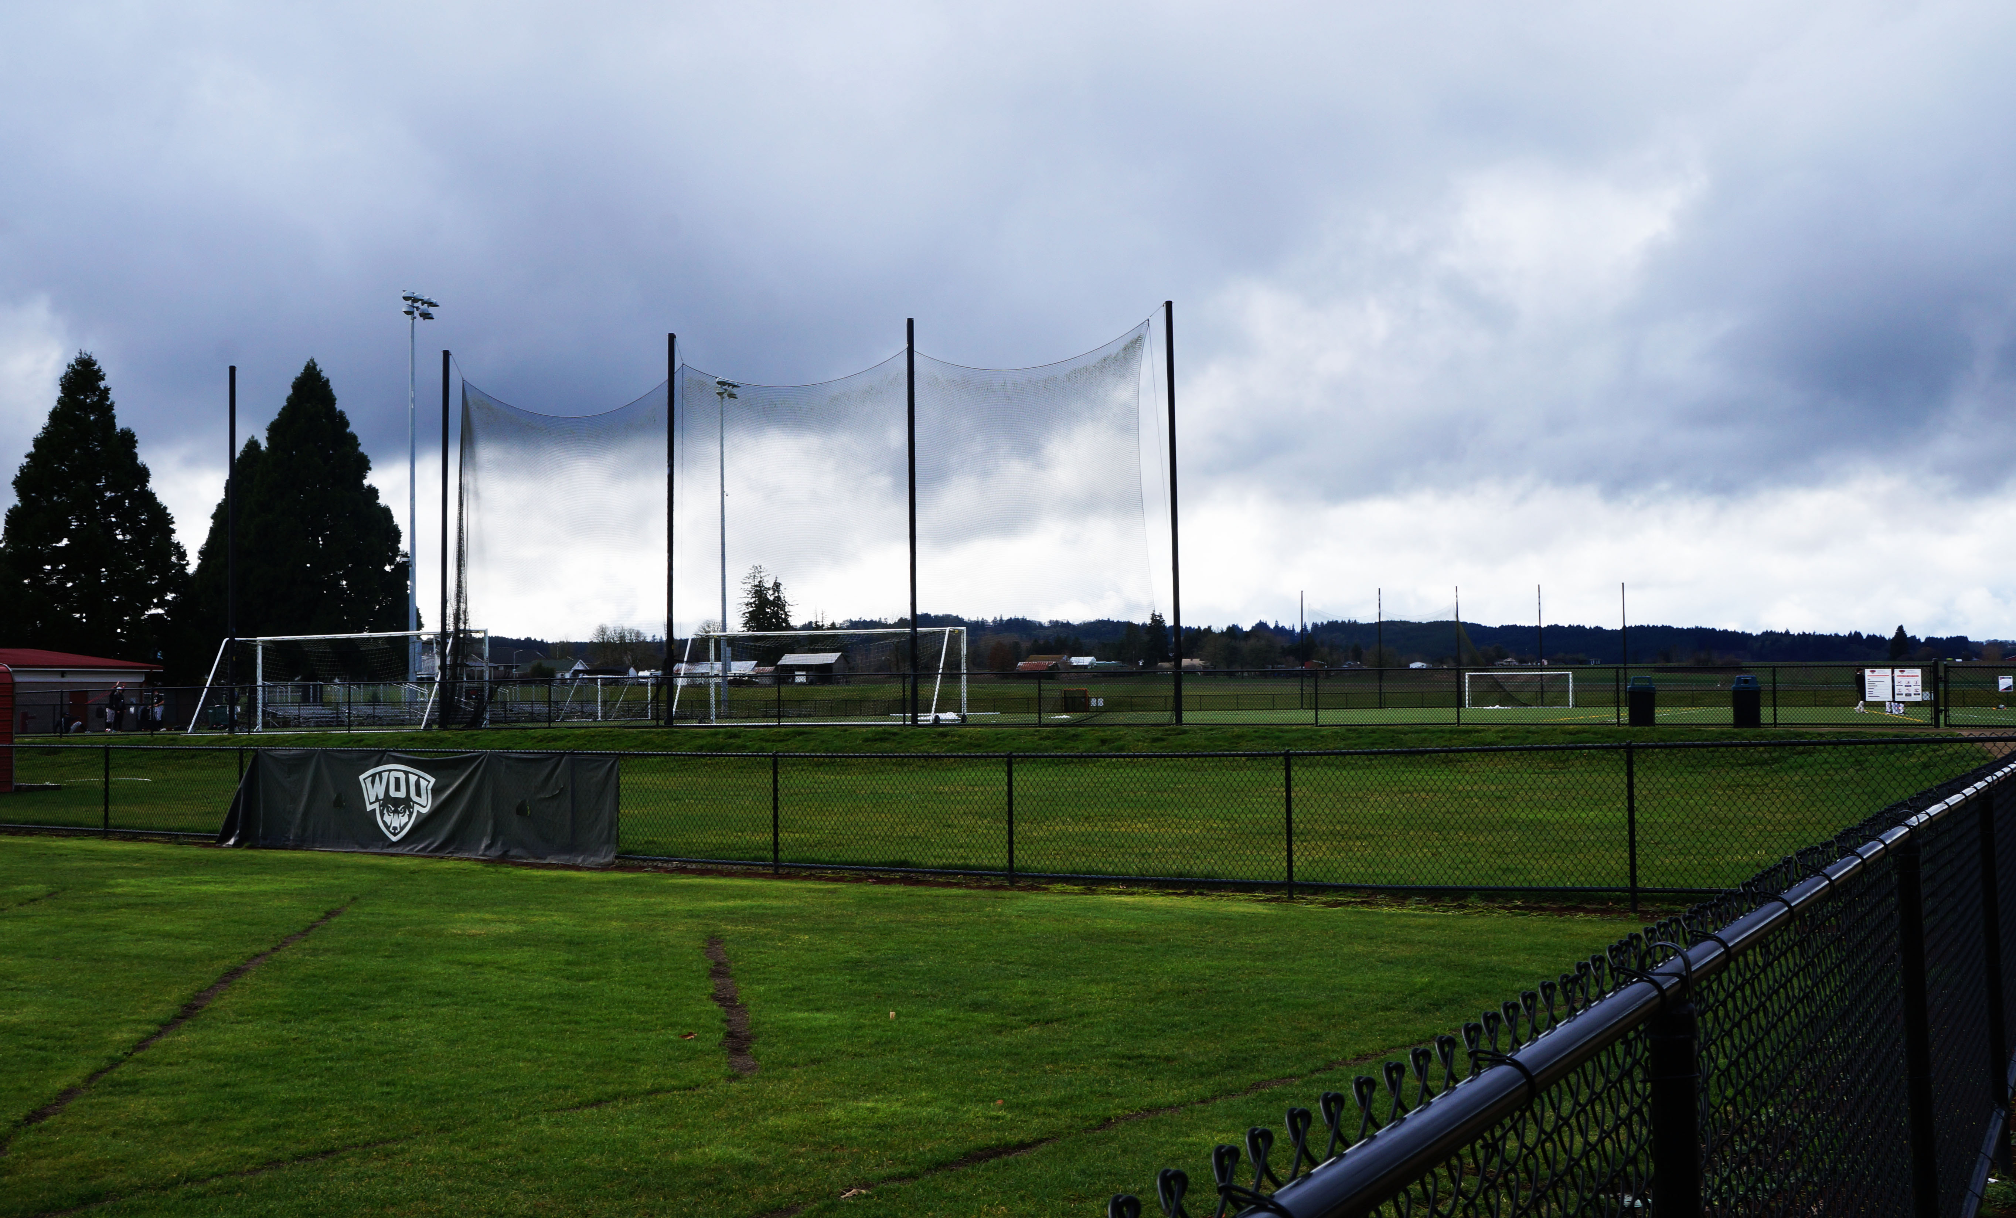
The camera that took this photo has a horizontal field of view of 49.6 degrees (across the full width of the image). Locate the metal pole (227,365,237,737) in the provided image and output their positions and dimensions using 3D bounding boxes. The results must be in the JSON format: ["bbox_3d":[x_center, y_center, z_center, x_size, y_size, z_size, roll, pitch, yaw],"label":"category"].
[{"bbox_3d":[-19.611,-1.473,55.200,0.180,9.380,0.180,-2,-3,17],"label":"metal pole"}]

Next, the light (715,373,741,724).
[{"bbox_3d":[-19.786,-4.338,154.850,1.100,24.170,2.700,-2,-3,22],"label":"light"}]

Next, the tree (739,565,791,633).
[{"bbox_3d":[-44.454,2.741,400.000,9.500,22.000,9.500,-1,-3,0],"label":"tree"}]

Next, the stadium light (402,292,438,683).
[{"bbox_3d":[-32.848,-5.644,121.850,1.100,24.200,2.700,-2,-3,22],"label":"stadium light"}]

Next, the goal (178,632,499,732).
[{"bbox_3d":[-17.456,1.869,56.901,7.500,2.520,2.550,-2,-3,22],"label":"goal"}]

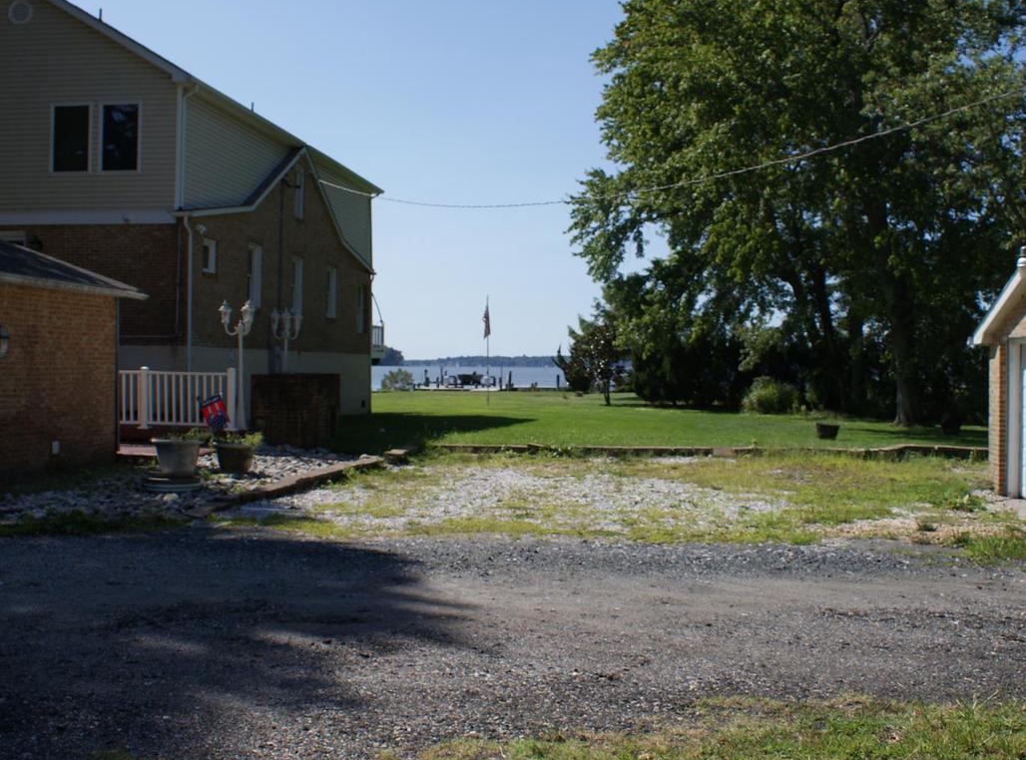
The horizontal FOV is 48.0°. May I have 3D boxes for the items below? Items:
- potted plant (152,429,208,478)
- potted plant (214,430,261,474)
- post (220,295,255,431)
[{"bbox_3d":[-4.004,0.876,13.800,0.650,0.570,0.620,0,1,-16],"label":"potted plant"},{"bbox_3d":[-3.525,0.935,14.800,0.600,0.550,0.540,0,1,-13],"label":"potted plant"},{"bbox_3d":[-4.291,-0.248,17.900,0.560,2.020,0.600,0,1,-13],"label":"post"}]

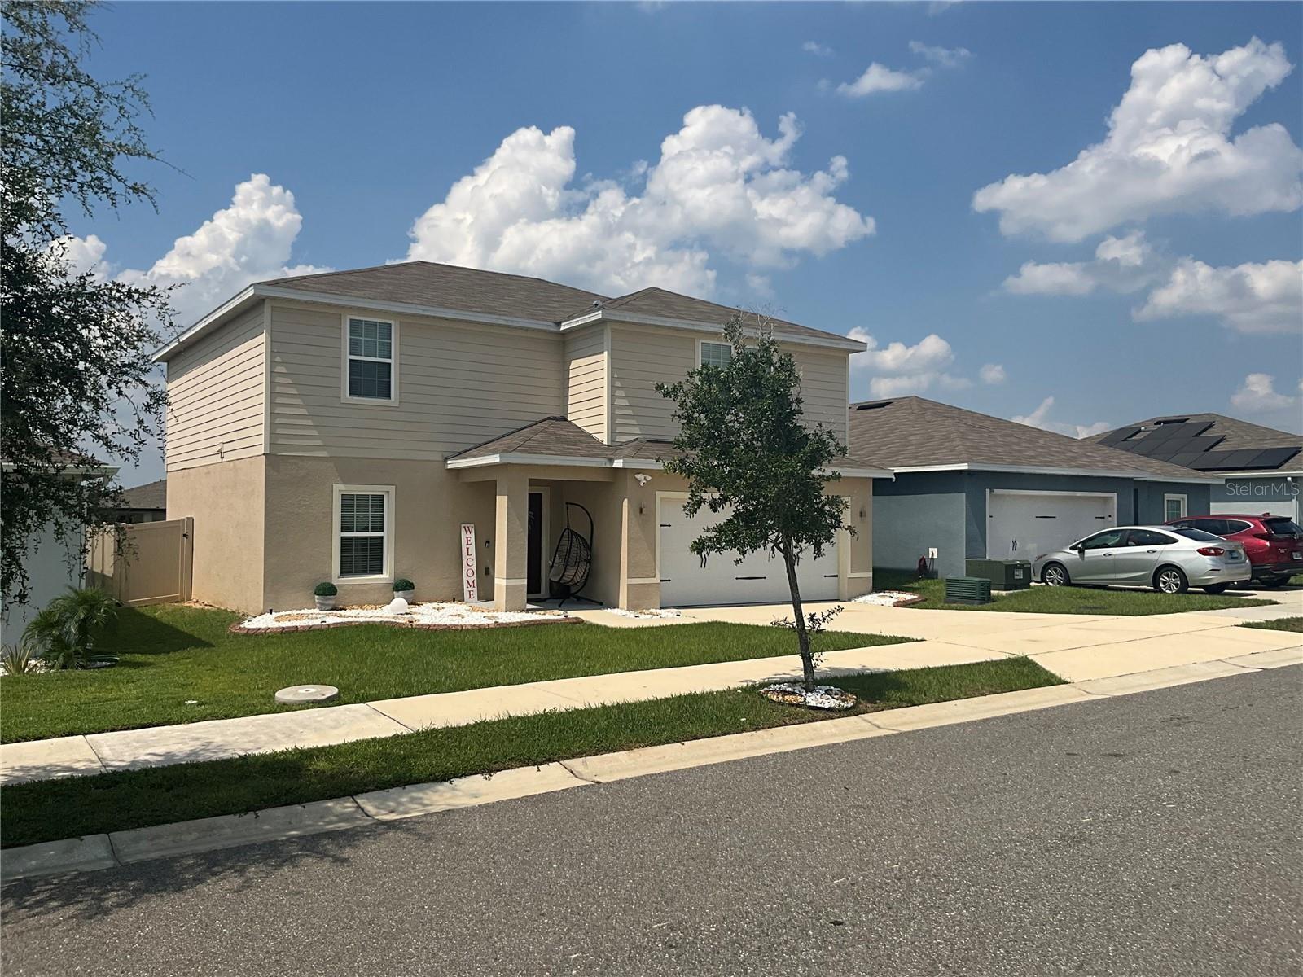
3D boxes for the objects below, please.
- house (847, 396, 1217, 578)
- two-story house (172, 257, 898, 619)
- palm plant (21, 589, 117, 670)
[{"bbox_3d":[7.508,-0.171,35.810,12.300,5.370,17.700,2,-2,-33],"label":"house"},{"bbox_3d":[-3.581,-1.491,25.826,13.150,7.910,12.750,2,-2,-33],"label":"two-story house"},{"bbox_3d":[-7.349,1.763,13.800,1.250,1.050,1.250,2,-2,-33],"label":"palm plant"}]

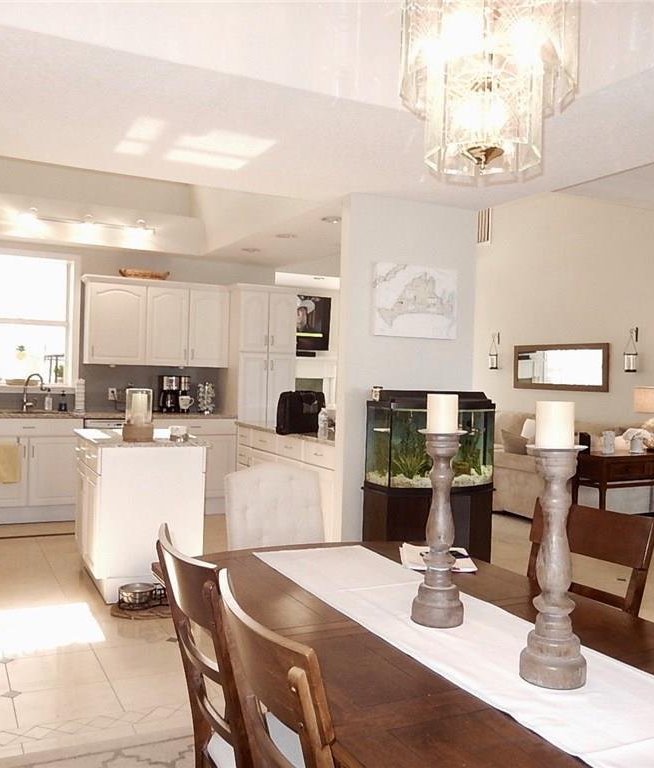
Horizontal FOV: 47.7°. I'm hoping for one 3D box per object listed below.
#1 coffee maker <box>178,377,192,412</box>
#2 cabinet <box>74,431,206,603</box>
[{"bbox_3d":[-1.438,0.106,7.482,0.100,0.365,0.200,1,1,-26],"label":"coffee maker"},{"bbox_3d":[-1.252,0.803,4.837,0.675,0.925,1.070,1,1,-26],"label":"cabinet"}]

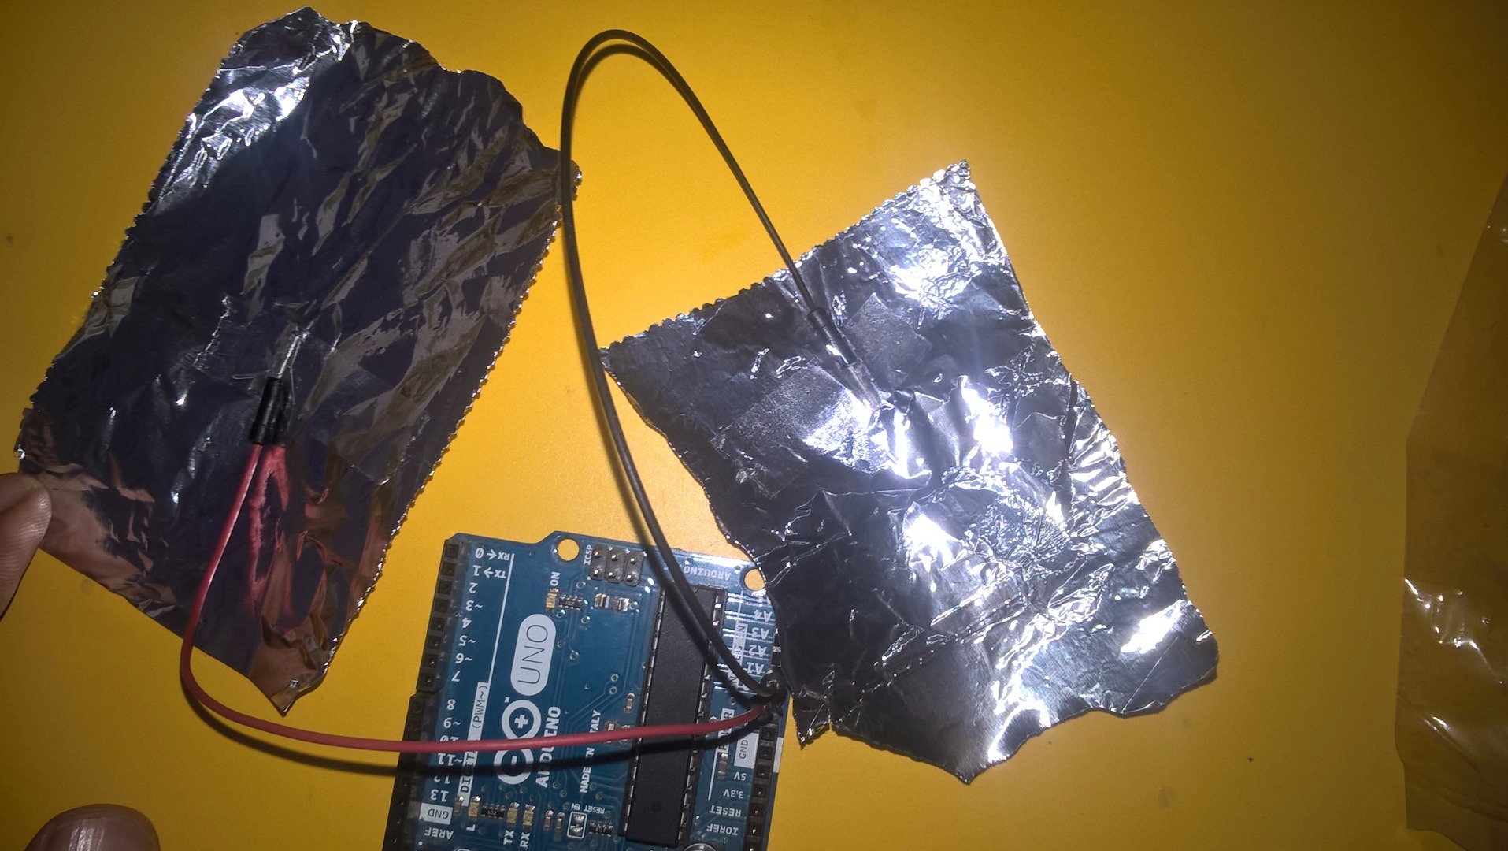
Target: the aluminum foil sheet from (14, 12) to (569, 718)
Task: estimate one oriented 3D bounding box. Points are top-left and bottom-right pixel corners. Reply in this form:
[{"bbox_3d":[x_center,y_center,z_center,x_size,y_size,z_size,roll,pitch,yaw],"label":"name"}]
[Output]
[{"bbox_3d":[-0.071,-0.013,0.178,0.058,0.010,0.097,27,84,1],"label":"aluminum foil sheet"}]

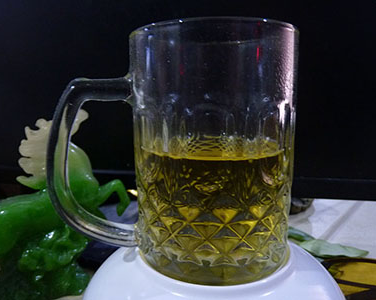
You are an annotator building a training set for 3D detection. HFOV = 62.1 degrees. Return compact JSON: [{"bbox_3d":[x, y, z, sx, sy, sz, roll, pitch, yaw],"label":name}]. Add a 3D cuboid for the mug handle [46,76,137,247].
[{"bbox_3d":[-0.049,0.009,0.164,0.045,0.088,0.015,-3,12,-11],"label":"mug handle"}]

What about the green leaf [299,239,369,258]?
[{"bbox_3d":[0.127,0.086,0.271,0.060,0.012,0.022,2,12,14],"label":"green leaf"}]

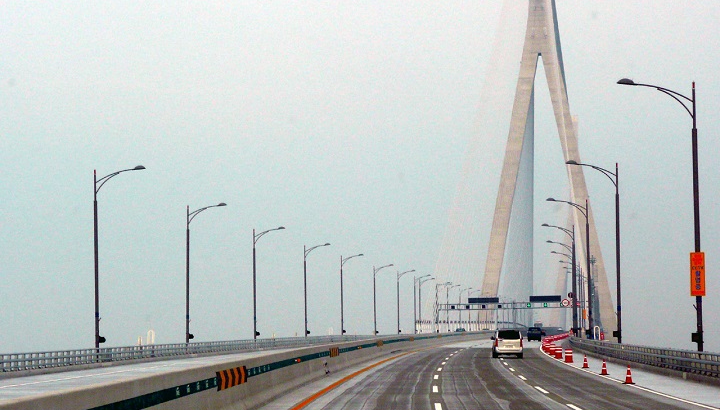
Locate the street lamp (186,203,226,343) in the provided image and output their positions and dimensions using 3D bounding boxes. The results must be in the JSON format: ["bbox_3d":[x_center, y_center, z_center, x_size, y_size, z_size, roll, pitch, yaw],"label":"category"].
[{"bbox_3d":[-12.183,5.787,197.063,3.250,11.800,0.400,-1,-3,4],"label":"street lamp"}]

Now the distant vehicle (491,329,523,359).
[{"bbox_3d":[10.204,9.629,170.449,1.890,1.820,4.900,0,-3,2],"label":"distant vehicle"}]

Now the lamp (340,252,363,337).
[{"bbox_3d":[-0.937,12.770,340.829,3.250,11.800,0.400,-1,-3,5],"label":"lamp"}]

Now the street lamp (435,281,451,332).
[{"bbox_3d":[18.439,22.957,541.237,3.200,12.100,0.400,-1,-4,6],"label":"street lamp"}]

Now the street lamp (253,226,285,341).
[{"bbox_3d":[-8.997,8.179,247.162,3.250,11.800,0.400,-1,-3,4],"label":"street lamp"}]

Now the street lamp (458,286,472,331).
[{"bbox_3d":[27.432,27.596,640.237,3.200,12.100,0.400,-1,-4,6],"label":"street lamp"}]

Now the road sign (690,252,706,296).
[{"bbox_3d":[13.914,2.850,101.800,0.610,1.800,0.060,-1,-4,2],"label":"road sign"}]

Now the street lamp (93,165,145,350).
[{"bbox_3d":[-14.737,3.670,152.817,3.200,12.100,0.400,-1,-4,3],"label":"street lamp"}]

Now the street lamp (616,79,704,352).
[{"bbox_3d":[12.469,0.879,102.438,3.200,12.100,0.400,-1,-4,2],"label":"street lamp"}]

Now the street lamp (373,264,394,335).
[{"bbox_3d":[3.909,15.432,390.822,3.250,11.800,0.400,-1,-3,6],"label":"street lamp"}]

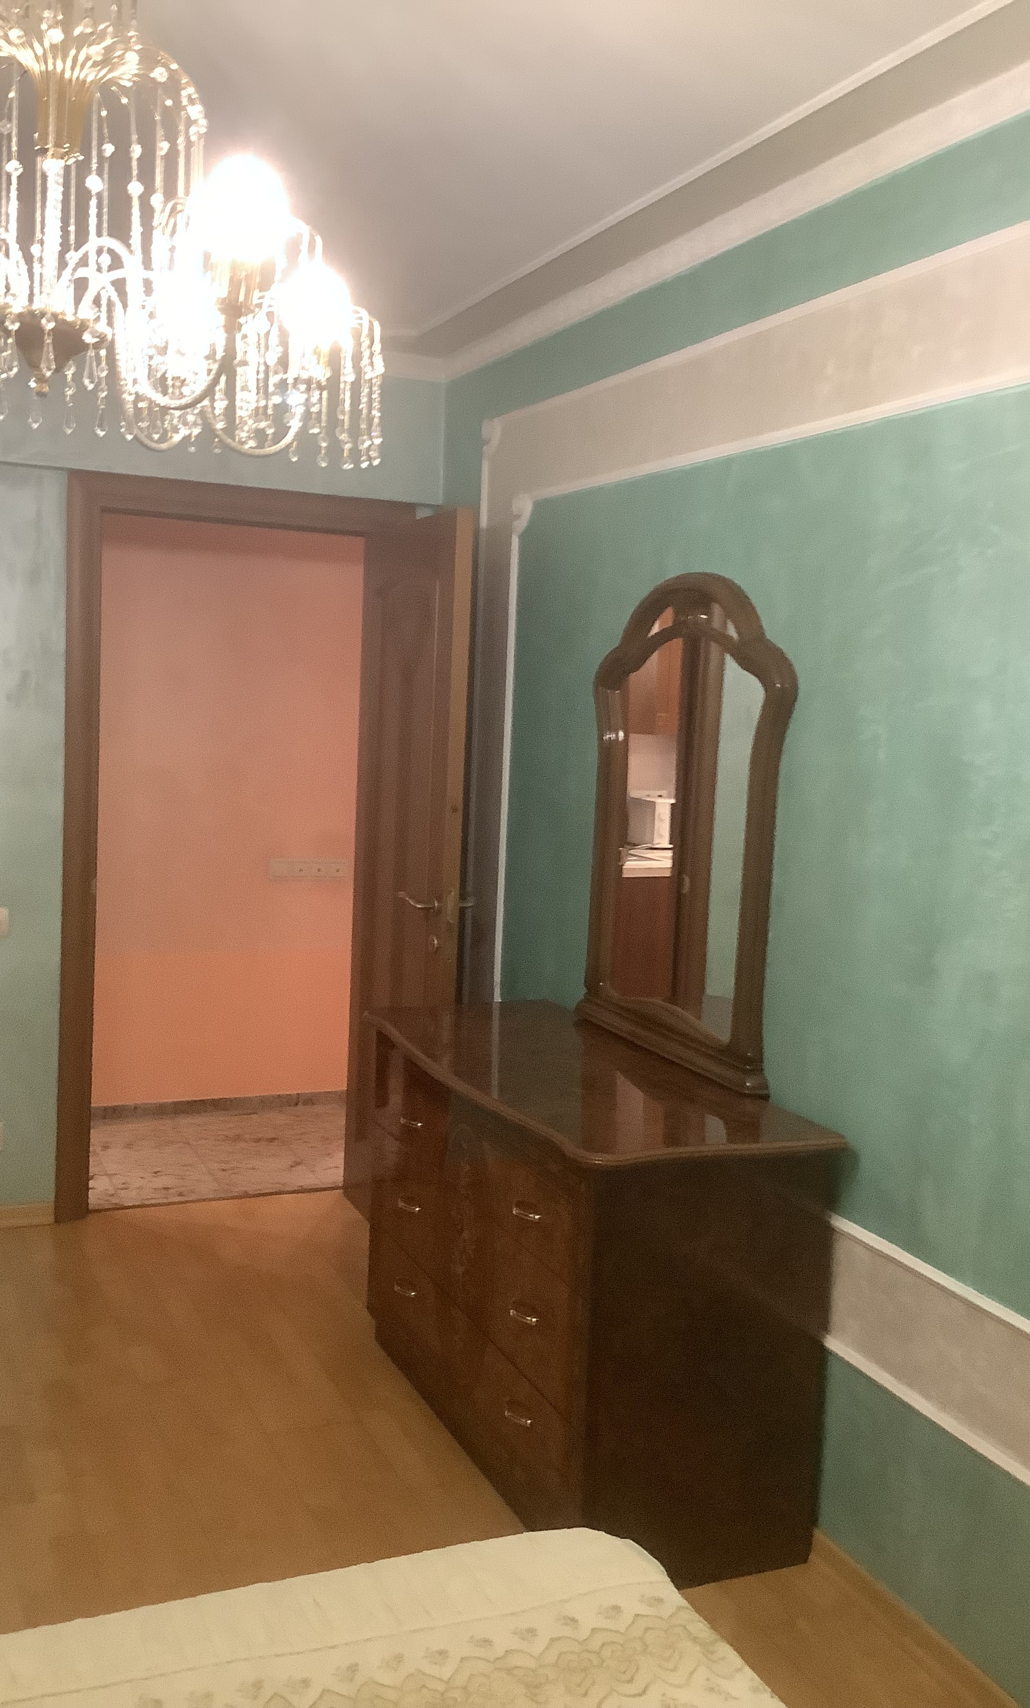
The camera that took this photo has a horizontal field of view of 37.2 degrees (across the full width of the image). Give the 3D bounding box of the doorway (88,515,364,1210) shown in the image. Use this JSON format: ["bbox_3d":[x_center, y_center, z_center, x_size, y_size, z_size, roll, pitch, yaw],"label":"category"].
[{"bbox_3d":[-0.847,0.046,4.528,0.790,2.003,0.140,0,6,-24],"label":"doorway"}]

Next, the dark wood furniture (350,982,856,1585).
[{"bbox_3d":[0.087,0.834,3.262,0.522,0.778,1.305,0,6,-24],"label":"dark wood furniture"}]

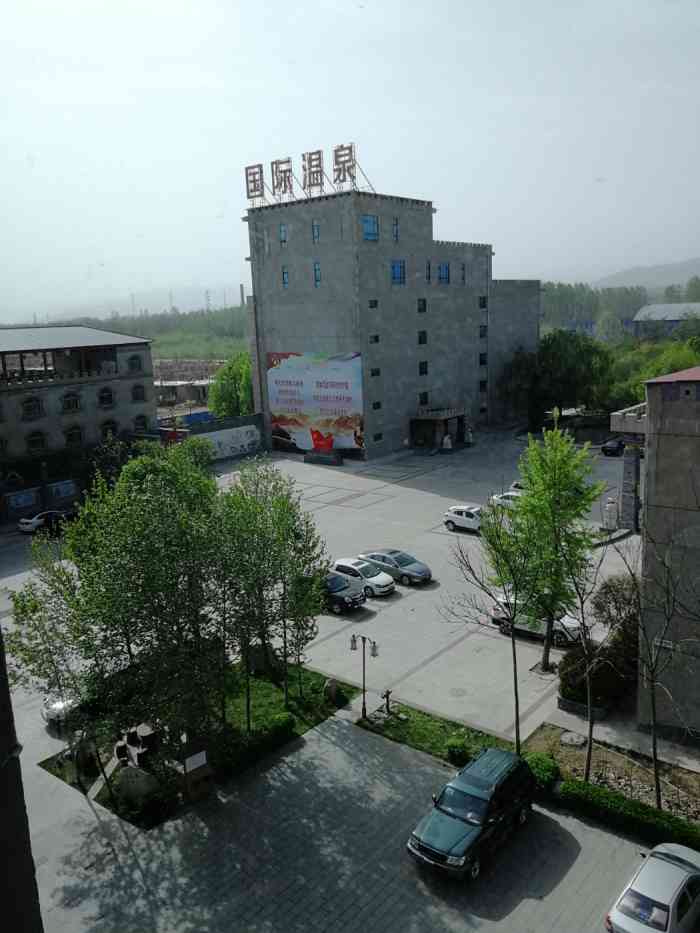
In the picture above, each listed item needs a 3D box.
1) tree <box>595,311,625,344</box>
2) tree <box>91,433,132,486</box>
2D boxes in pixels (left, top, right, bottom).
[{"bbox_3d":[84.425,-44.384,236.780,9.800,13.500,9.800,-3,12,0],"label":"tree"},{"bbox_3d":[-23.217,-0.831,70.552,4.000,6.000,4.000,-3,12,0],"label":"tree"}]

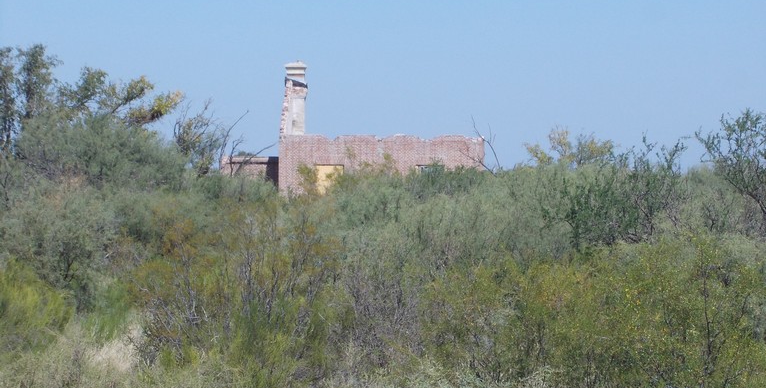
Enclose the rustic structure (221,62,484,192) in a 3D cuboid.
[{"bbox_3d":[-1.400,-2.250,141.500,11.900,7.400,7.500,0,0,0],"label":"rustic structure"}]

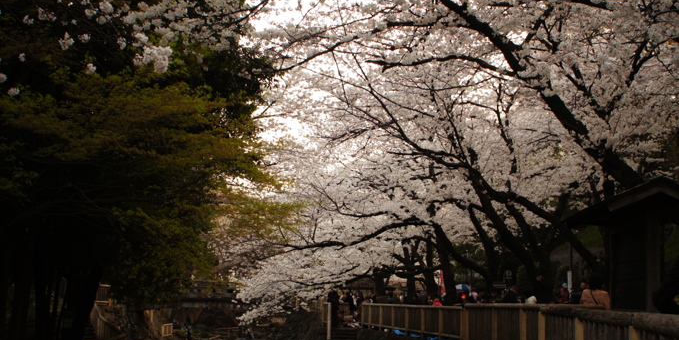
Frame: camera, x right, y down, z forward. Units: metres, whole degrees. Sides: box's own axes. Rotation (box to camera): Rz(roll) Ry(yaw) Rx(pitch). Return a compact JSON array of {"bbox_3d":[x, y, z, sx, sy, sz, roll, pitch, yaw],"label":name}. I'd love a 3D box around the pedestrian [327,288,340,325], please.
[{"bbox_3d":[-0.274,6.254,35.000,0.520,1.680,0.340,-2,-9,14],"label":"pedestrian"}]

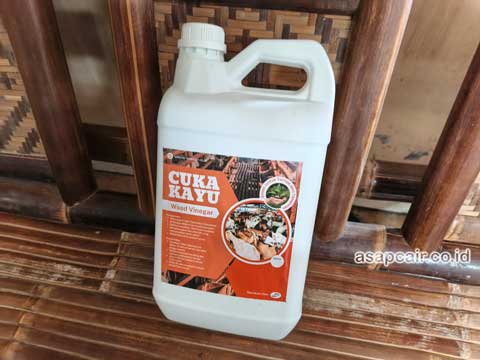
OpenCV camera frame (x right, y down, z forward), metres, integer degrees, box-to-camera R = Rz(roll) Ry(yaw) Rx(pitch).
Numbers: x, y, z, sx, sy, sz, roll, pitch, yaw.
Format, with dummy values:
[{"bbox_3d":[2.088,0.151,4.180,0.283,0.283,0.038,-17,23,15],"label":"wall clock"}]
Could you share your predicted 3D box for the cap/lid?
[{"bbox_3d":[-0.038,-0.146,0.331,0.050,0.023,0.050,4,15,-1],"label":"cap/lid"}]

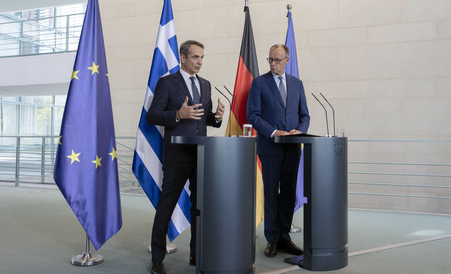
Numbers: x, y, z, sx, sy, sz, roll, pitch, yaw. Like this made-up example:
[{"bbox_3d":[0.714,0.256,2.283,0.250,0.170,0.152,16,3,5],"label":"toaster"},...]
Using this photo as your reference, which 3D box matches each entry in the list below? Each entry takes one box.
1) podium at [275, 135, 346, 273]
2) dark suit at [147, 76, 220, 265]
[{"bbox_3d":[0.790,0.548,3.430,0.470,1.090,0.600,0,0,-33],"label":"podium"},{"bbox_3d":[-0.340,0.245,3.100,0.600,1.530,0.450,1,0,-40],"label":"dark suit"}]

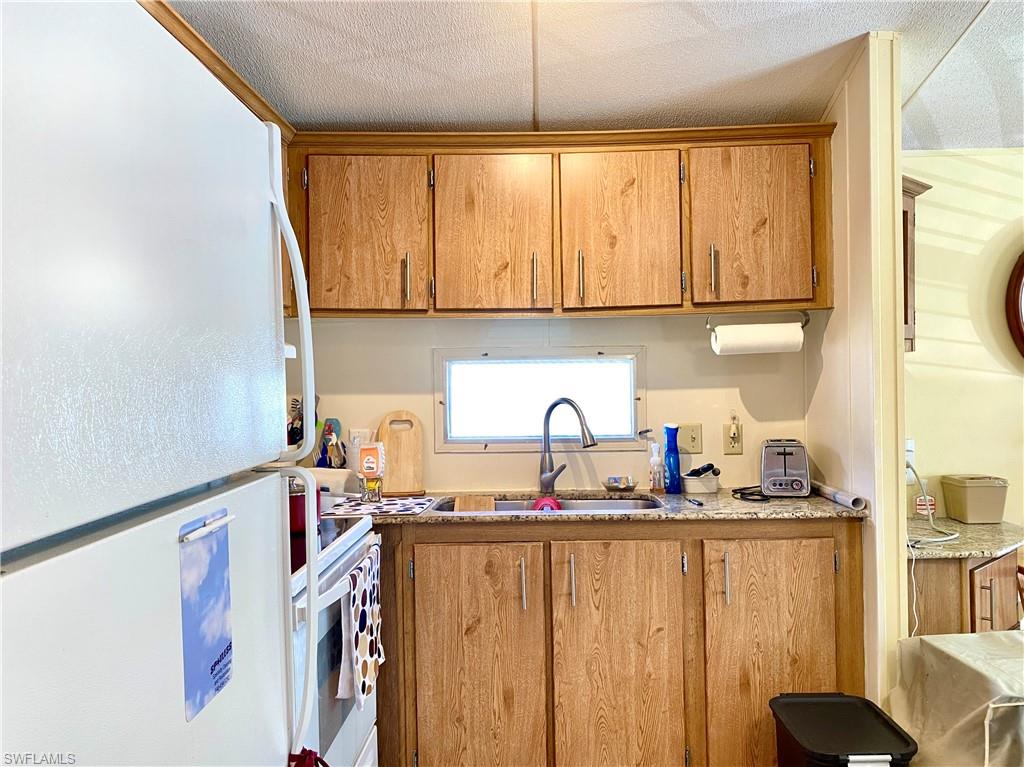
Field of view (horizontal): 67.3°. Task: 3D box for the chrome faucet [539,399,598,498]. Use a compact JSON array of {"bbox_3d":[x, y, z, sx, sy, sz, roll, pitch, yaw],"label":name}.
[{"bbox_3d":[0.200,0.229,2.839,0.235,0.362,0.100,-1,0,44],"label":"chrome faucet"}]

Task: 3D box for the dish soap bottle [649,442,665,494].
[{"bbox_3d":[0.527,0.311,2.817,0.056,0.186,0.054,-1,0,19],"label":"dish soap bottle"}]

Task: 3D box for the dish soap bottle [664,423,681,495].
[{"bbox_3d":[0.587,0.271,2.827,0.057,0.260,0.058,-1,0,39],"label":"dish soap bottle"}]

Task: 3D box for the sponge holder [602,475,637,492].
[{"bbox_3d":[0.404,0.378,2.877,0.132,0.055,0.090,-1,0,2],"label":"sponge holder"}]

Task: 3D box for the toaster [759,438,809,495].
[{"bbox_3d":[0.996,0.298,2.795,0.172,0.193,0.245,-1,0,20],"label":"toaster"}]

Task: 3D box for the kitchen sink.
[{"bbox_3d":[0.123,0.515,2.654,0.787,0.200,0.367,-1,0,2],"label":"kitchen sink"}]

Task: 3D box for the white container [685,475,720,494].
[{"bbox_3d":[0.694,0.368,2.847,0.135,0.066,0.105,-1,0,2],"label":"white container"}]

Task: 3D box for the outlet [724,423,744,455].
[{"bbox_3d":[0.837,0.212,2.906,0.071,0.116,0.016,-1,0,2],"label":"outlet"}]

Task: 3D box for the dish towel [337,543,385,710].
[{"bbox_3d":[-0.398,0.630,2.076,0.068,0.335,0.375,-1,0,2],"label":"dish towel"}]

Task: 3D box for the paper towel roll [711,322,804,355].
[{"bbox_3d":[0.836,-0.153,2.618,0.282,0.102,0.102,-2,0,2],"label":"paper towel roll"}]

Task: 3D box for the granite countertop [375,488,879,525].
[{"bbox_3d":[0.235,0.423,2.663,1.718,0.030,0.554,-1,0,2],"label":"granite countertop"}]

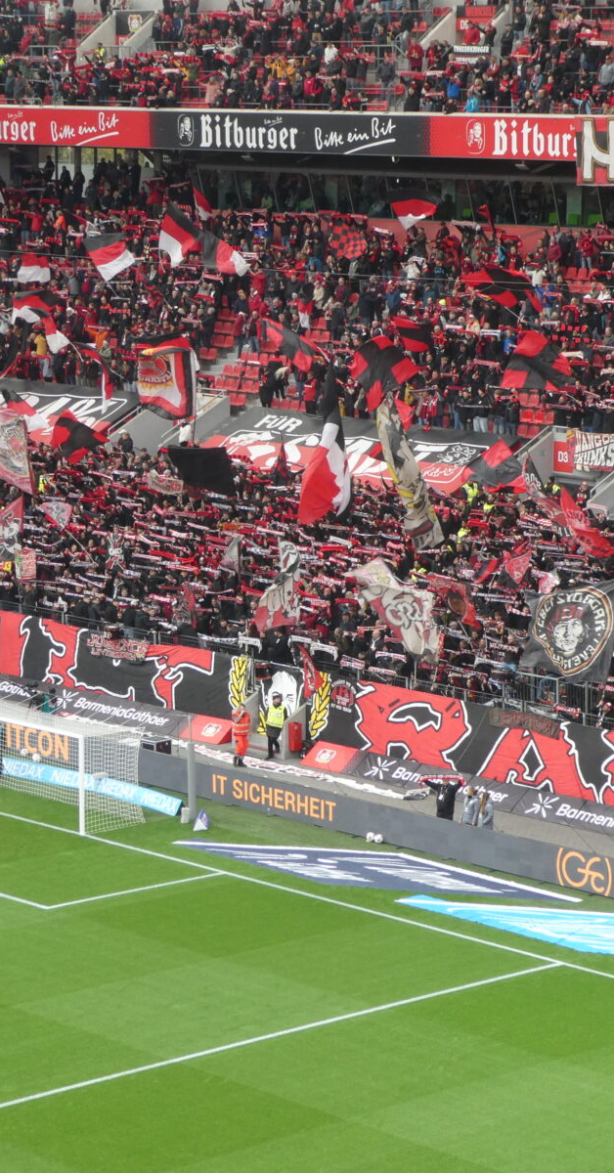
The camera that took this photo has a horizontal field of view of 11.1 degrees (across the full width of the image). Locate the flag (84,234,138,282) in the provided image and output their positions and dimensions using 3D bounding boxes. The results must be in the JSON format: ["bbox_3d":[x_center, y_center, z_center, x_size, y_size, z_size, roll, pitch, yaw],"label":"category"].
[{"bbox_3d":[-7.434,-12.483,119.895,1.668,1.621,0.400,-20,4,13],"label":"flag"}]

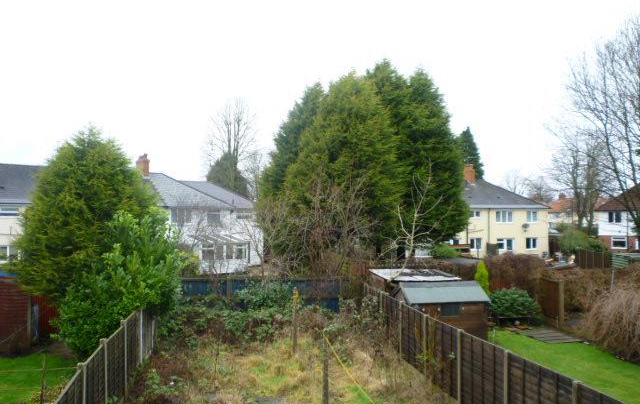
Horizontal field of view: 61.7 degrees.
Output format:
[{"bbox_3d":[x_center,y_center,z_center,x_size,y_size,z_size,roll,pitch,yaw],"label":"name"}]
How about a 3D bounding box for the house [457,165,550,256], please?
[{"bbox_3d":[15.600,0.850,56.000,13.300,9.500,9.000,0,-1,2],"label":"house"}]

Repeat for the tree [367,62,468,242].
[{"bbox_3d":[5.637,-2.265,31.000,5.800,11.600,5.600,0,-1,-11],"label":"tree"}]

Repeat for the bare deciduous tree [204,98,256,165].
[{"bbox_3d":[-10.300,-3.000,62.000,6.300,17.800,6.300,0,-1,0],"label":"bare deciduous tree"}]

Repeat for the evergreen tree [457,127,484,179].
[{"bbox_3d":[18.800,-1.800,68.000,5.500,15.600,5.500,0,-1,0],"label":"evergreen tree"}]

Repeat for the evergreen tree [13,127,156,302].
[{"bbox_3d":[-8.350,1.060,19.000,5.100,7.500,4.900,0,-1,0],"label":"evergreen tree"}]

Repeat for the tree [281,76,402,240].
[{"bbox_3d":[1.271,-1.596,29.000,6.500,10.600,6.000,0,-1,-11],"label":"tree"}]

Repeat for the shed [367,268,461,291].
[{"bbox_3d":[3.761,3.828,21.300,2.850,2.100,2.350,0,-1,-11],"label":"shed"}]

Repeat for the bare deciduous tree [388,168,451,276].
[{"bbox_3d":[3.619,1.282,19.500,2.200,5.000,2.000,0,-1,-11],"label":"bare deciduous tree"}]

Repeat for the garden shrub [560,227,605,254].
[{"bbox_3d":[23.499,3.693,48.000,4.300,3.000,3.400,0,-1,-11],"label":"garden shrub"}]

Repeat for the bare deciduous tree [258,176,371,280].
[{"bbox_3d":[-0.240,1.900,23.500,4.900,6.000,4.500,0,-1,0],"label":"bare deciduous tree"}]

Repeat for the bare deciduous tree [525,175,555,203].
[{"bbox_3d":[38.889,-1.122,95.000,5.300,7.500,5.000,0,-1,-11],"label":"bare deciduous tree"}]

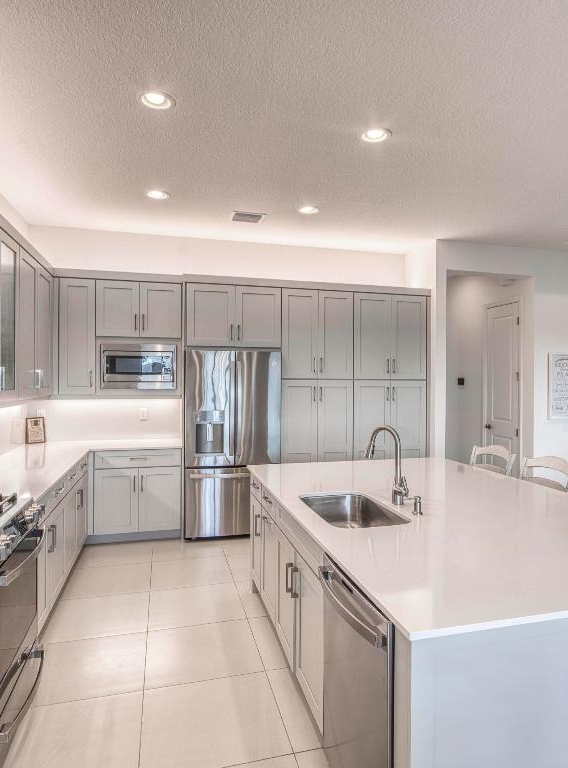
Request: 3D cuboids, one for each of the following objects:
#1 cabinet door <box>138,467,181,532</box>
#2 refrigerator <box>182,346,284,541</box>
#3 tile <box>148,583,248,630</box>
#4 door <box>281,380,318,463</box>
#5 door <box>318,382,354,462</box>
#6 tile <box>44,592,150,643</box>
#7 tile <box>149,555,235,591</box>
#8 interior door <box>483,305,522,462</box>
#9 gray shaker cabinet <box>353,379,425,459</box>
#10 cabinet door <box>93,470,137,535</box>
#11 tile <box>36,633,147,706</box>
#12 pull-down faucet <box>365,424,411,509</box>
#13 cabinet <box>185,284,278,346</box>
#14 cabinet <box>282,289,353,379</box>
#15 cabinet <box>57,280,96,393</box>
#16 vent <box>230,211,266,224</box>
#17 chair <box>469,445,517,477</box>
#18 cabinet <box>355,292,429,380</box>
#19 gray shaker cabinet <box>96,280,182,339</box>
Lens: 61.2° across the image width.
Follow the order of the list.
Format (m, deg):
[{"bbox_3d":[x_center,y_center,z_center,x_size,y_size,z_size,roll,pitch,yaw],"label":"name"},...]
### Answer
[{"bbox_3d":[-1.167,1.082,4.525,0.388,0.605,0.022,0,1,-14],"label":"cabinet door"},{"bbox_3d":[-0.562,0.585,4.940,0.915,1.790,0.720,0,1,-14],"label":"refrigerator"},{"bbox_3d":[-0.602,1.510,3.285,0.620,0.010,0.578,0,0,-14],"label":"tile"},{"bbox_3d":[0.161,0.672,4.849,0.378,1.425,0.022,0,1,-14],"label":"door"},{"bbox_3d":[0.531,0.672,4.944,0.387,1.425,0.022,0,1,-14],"label":"door"},{"bbox_3d":[-1.206,1.520,3.150,0.607,0.010,0.600,0,1,-14],"label":"tile"},{"bbox_3d":[-0.746,1.506,3.855,0.620,0.010,0.597,0,0,-14],"label":"tile"},{"bbox_3d":[2.680,0.277,5.867,0.035,2.445,0.590,0,1,-14],"label":"interior door"},{"bbox_3d":[1.054,0.724,5.367,0.848,1.535,0.610,0,0,-14],"label":"gray shaker cabinet"},{"bbox_3d":[-1.542,1.070,4.411,0.372,0.598,0.020,0,0,-14],"label":"cabinet door"},{"bbox_3d":[-1.063,1.515,2.575,0.615,0.010,0.574,0,0,-14],"label":"tile"},{"bbox_3d":[0.513,0.405,2.379,0.220,0.386,0.100,0,1,-14],"label":"pull-down faucet"},{"bbox_3d":[-0.553,-0.656,4.951,0.924,0.593,0.610,0,0,-14],"label":"cabinet"},{"bbox_3d":[0.280,-0.499,5.169,0.765,0.905,0.595,0,1,-14],"label":"cabinet"},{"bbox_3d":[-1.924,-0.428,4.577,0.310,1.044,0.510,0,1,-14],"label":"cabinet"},{"bbox_3d":[-0.338,-1.534,4.468,0.300,0.020,0.270,0,1,-14],"label":"vent"},{"bbox_3d":[1.383,0.991,3.675,0.520,1.030,0.460,0,1,-14],"label":"chair"},{"bbox_3d":[1.056,-0.492,5.358,0.848,0.898,0.610,0,0,-14],"label":"cabinet"},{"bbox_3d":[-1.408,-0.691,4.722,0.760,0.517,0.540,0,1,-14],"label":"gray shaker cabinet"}]

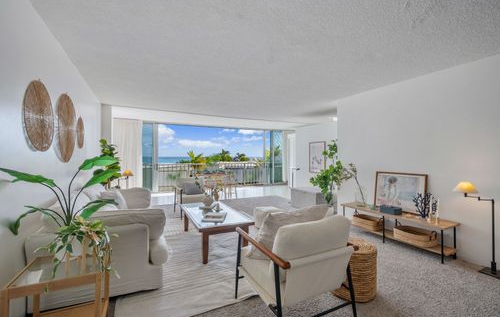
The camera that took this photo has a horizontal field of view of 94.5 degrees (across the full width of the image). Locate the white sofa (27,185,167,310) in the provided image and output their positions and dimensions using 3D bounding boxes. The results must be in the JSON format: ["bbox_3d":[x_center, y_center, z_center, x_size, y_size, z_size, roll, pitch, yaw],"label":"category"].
[{"bbox_3d":[-1.739,0.820,2.966,1.020,0.880,2.050,0,0,-26],"label":"white sofa"}]

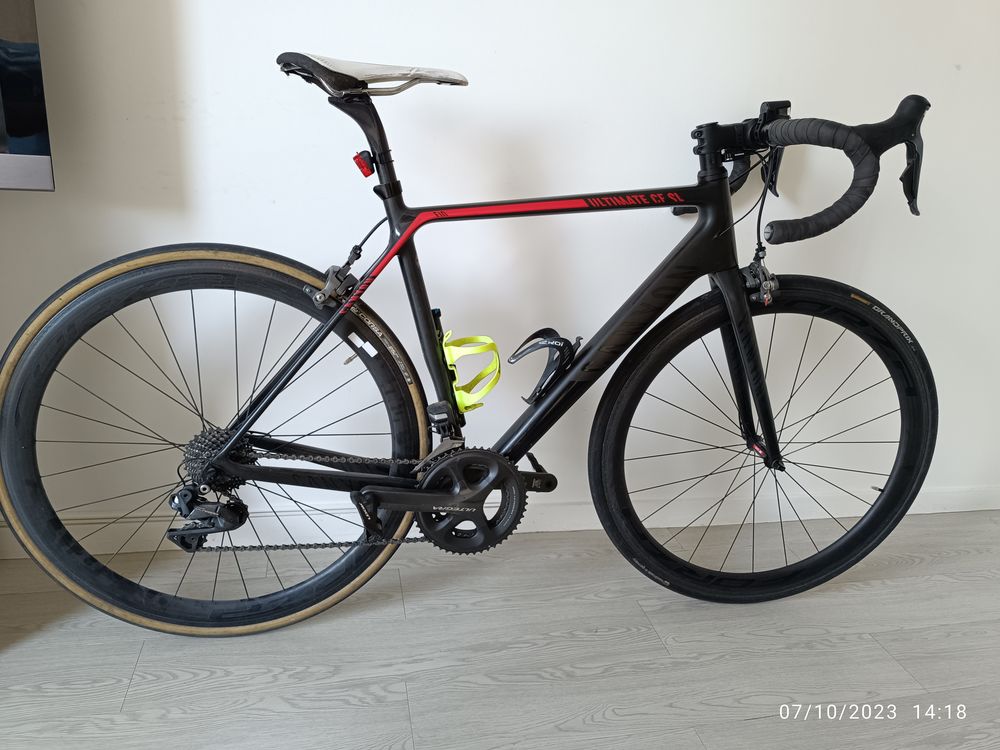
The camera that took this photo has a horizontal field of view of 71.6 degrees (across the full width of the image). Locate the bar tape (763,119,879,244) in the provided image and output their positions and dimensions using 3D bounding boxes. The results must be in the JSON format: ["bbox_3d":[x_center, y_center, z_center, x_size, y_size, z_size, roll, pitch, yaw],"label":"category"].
[{"bbox_3d":[0.437,-0.282,1.015,0.146,0.172,0.173,4,17,-6],"label":"bar tape"}]

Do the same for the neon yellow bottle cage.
[{"bbox_3d":[-0.043,-0.013,1.152,0.089,0.144,0.076,-17,19,-6],"label":"neon yellow bottle cage"}]

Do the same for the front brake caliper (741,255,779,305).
[{"bbox_3d":[0.450,-0.162,1.203,0.053,0.083,0.075,4,17,-6],"label":"front brake caliper"}]

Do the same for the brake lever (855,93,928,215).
[{"bbox_3d":[0.531,-0.299,0.941,0.129,0.158,0.054,4,17,-6],"label":"brake lever"}]

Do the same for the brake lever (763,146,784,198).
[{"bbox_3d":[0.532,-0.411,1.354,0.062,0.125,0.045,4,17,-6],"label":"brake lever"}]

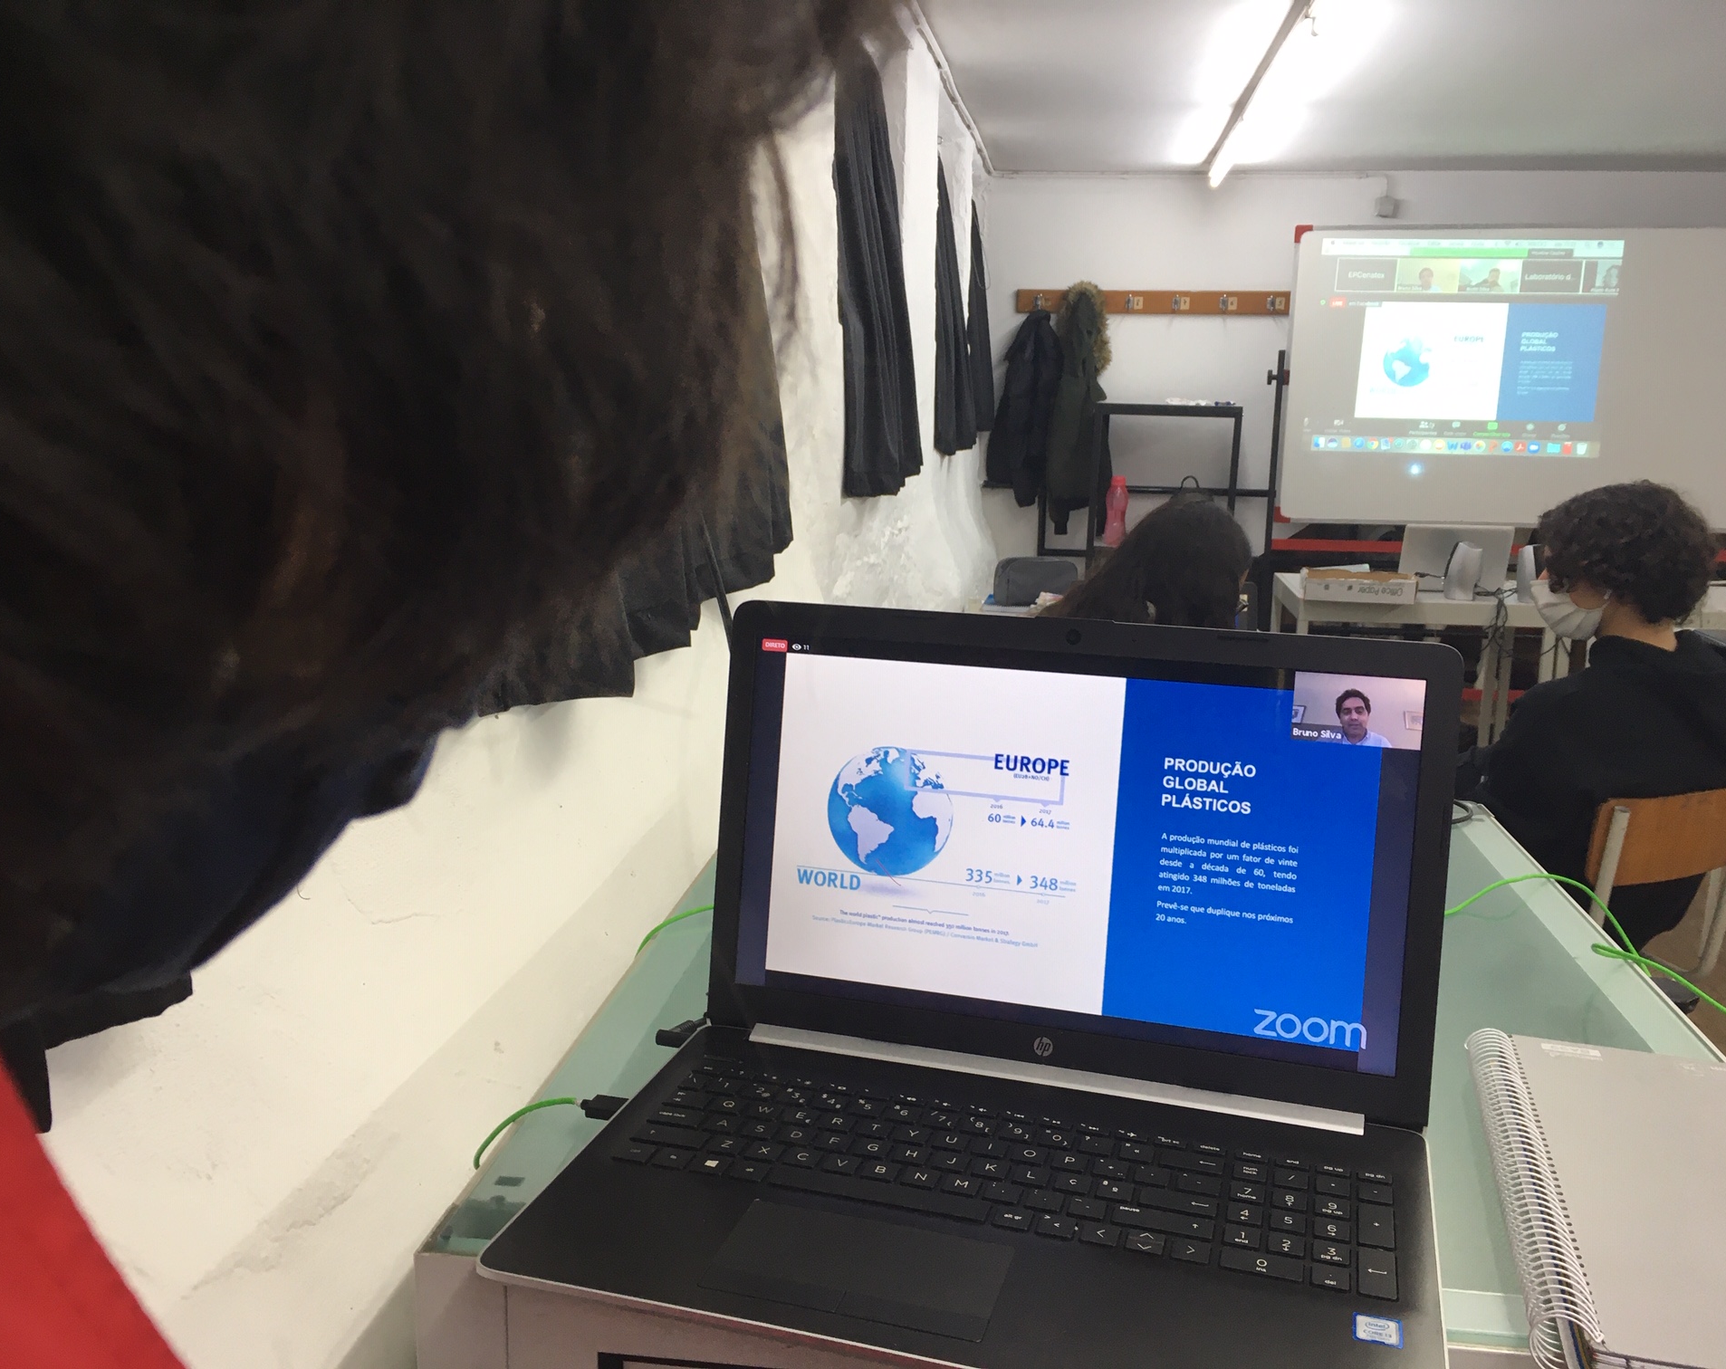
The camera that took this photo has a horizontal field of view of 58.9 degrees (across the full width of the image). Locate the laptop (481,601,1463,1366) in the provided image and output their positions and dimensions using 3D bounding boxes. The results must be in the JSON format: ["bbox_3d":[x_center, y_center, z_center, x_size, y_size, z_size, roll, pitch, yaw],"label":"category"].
[{"bbox_3d":[0.066,0.118,0.683,0.377,0.256,0.290,5,13,17],"label":"laptop"}]

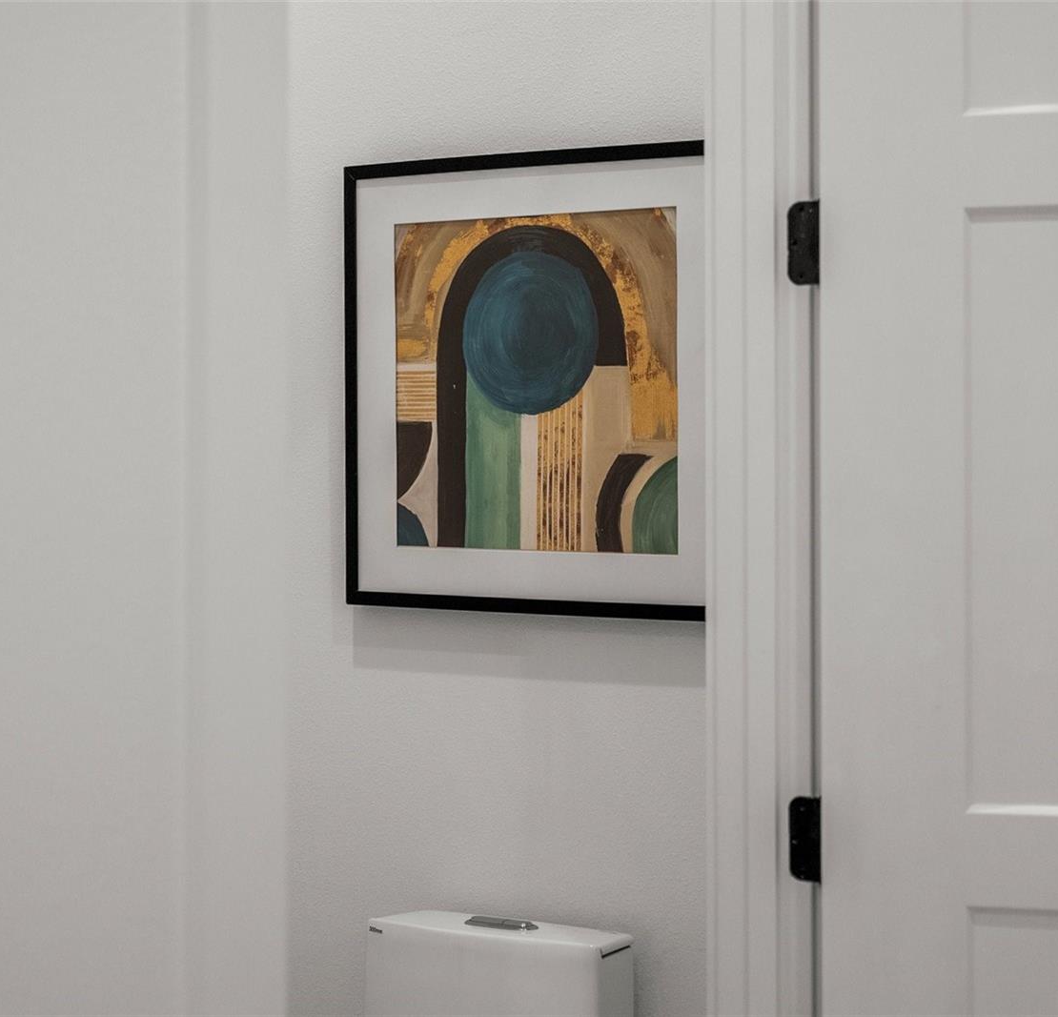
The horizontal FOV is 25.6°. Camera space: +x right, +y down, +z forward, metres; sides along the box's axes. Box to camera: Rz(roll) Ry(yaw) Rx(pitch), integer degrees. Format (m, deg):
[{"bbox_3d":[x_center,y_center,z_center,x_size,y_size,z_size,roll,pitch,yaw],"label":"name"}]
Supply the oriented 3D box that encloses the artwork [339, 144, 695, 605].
[{"bbox_3d":[0.009,-0.164,3.063,0.600,0.603,0.030,1,3,32],"label":"artwork"}]

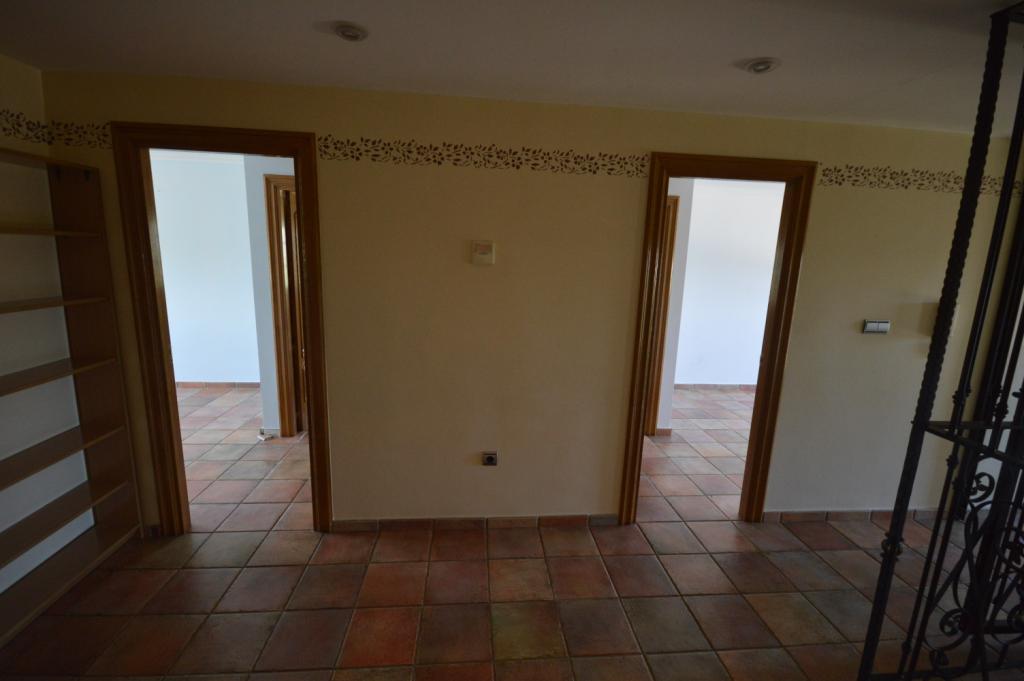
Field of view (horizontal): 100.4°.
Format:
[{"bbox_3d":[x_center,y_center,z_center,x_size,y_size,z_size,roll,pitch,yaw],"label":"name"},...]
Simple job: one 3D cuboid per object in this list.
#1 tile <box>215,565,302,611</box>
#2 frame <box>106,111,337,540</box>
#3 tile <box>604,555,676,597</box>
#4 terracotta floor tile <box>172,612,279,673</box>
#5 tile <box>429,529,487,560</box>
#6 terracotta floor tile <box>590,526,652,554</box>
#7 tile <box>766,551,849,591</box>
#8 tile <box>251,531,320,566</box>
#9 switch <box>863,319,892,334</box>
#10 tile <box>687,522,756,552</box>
[{"bbox_3d":[-1.200,1.198,2.059,0.302,0.012,0.291,1,10,-5],"label":"tile"},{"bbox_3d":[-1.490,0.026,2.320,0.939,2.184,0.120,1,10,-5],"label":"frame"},{"bbox_3d":[0.663,1.230,2.224,0.305,0.012,0.287,1,11,-5],"label":"tile"},{"bbox_3d":[-1.178,1.254,1.776,0.305,0.012,0.287,1,11,-5],"label":"terracotta floor tile"},{"bbox_3d":[-0.289,1.143,2.398,0.299,0.012,0.280,1,11,-5],"label":"tile"},{"bbox_3d":[0.631,1.157,2.477,0.299,0.012,0.280,1,11,-5],"label":"terracotta floor tile"},{"bbox_3d":[1.600,1.251,2.312,0.302,0.012,0.291,1,10,-5],"label":"tile"},{"bbox_3d":[-1.226,1.143,2.350,0.305,0.012,0.287,1,11,-5],"label":"tile"},{"bbox_3d":[2.173,-0.080,2.534,0.159,0.083,0.012,1,11,-5],"label":"switch"},{"bbox_3d":[1.263,1.192,2.578,0.302,0.012,0.291,1,10,-5],"label":"tile"}]

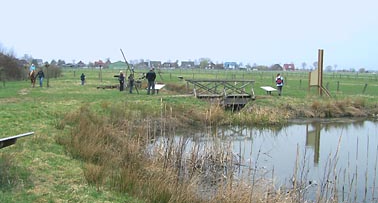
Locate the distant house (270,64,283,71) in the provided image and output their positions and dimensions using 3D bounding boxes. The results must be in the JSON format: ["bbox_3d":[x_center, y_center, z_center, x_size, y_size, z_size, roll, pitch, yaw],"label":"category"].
[{"bbox_3d":[84.398,-32.602,400.000,11.300,6.300,9.500,1,5,0],"label":"distant house"}]

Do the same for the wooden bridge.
[{"bbox_3d":[2.070,-0.491,27.500,4.200,1.750,1.800,-1,5,-18],"label":"wooden bridge"}]

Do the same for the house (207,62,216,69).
[{"bbox_3d":[21.220,-34.338,400.000,9.800,7.100,10.000,1,5,0],"label":"house"}]

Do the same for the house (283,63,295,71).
[{"bbox_3d":[96.648,-32.505,400.000,11.000,6.600,9.000,0,5,-6],"label":"house"}]

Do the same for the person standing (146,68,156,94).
[{"bbox_3d":[-2.496,-1.331,27.600,0.560,1.760,0.380,1,5,0],"label":"person standing"}]

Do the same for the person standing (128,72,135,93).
[{"bbox_3d":[-3.979,-1.211,28.700,0.440,1.370,0.360,3,5,21],"label":"person standing"}]

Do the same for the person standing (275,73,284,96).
[{"bbox_3d":[6.299,-1.146,28.800,0.530,1.570,0.420,1,5,0],"label":"person standing"}]

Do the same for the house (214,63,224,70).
[{"bbox_3d":[29.901,-33.373,400.000,8.500,5.600,8.000,1,5,0],"label":"house"}]

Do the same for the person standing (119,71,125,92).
[{"bbox_3d":[-4.998,-1.493,30.800,0.480,1.520,0.360,2,5,18],"label":"person standing"}]

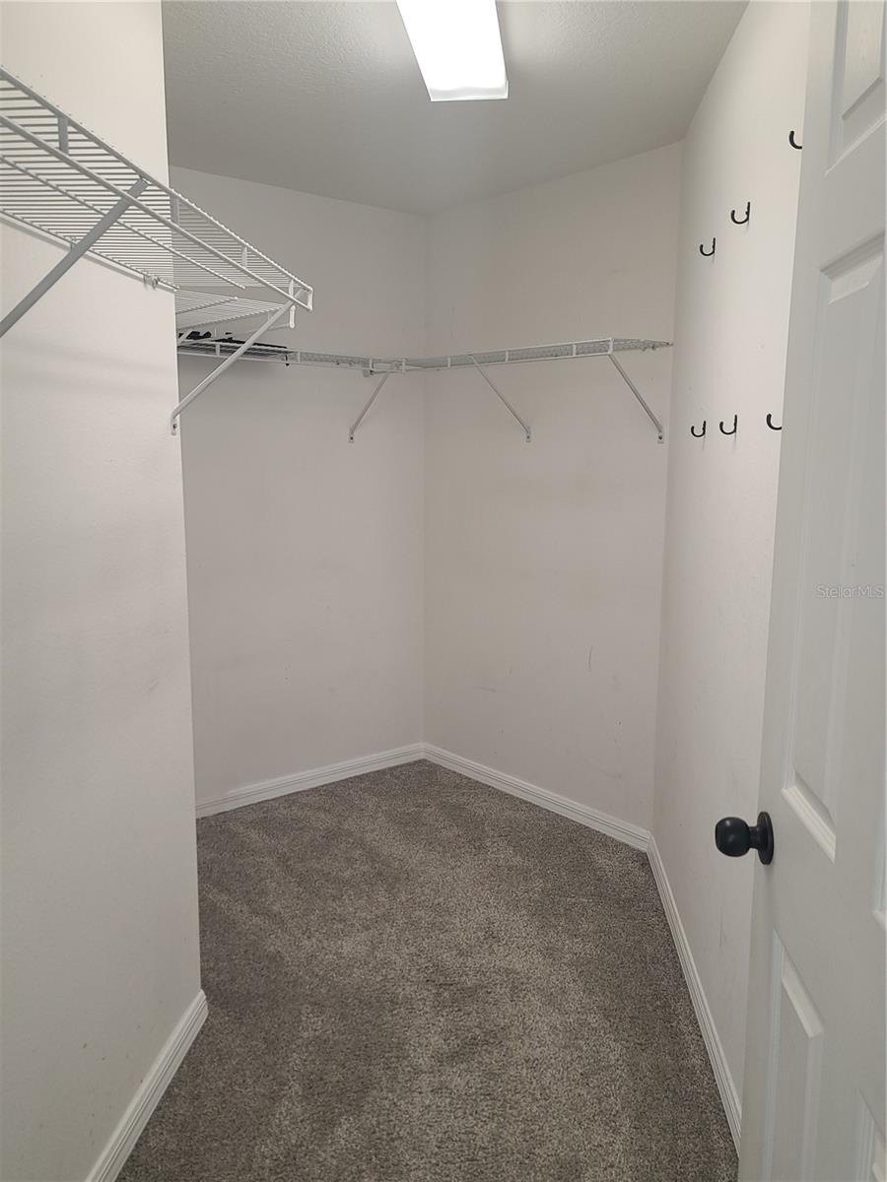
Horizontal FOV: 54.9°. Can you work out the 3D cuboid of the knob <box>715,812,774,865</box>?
[{"bbox_3d":[0.390,0.321,1.115,0.062,0.066,0.066,1,9,6],"label":"knob"}]

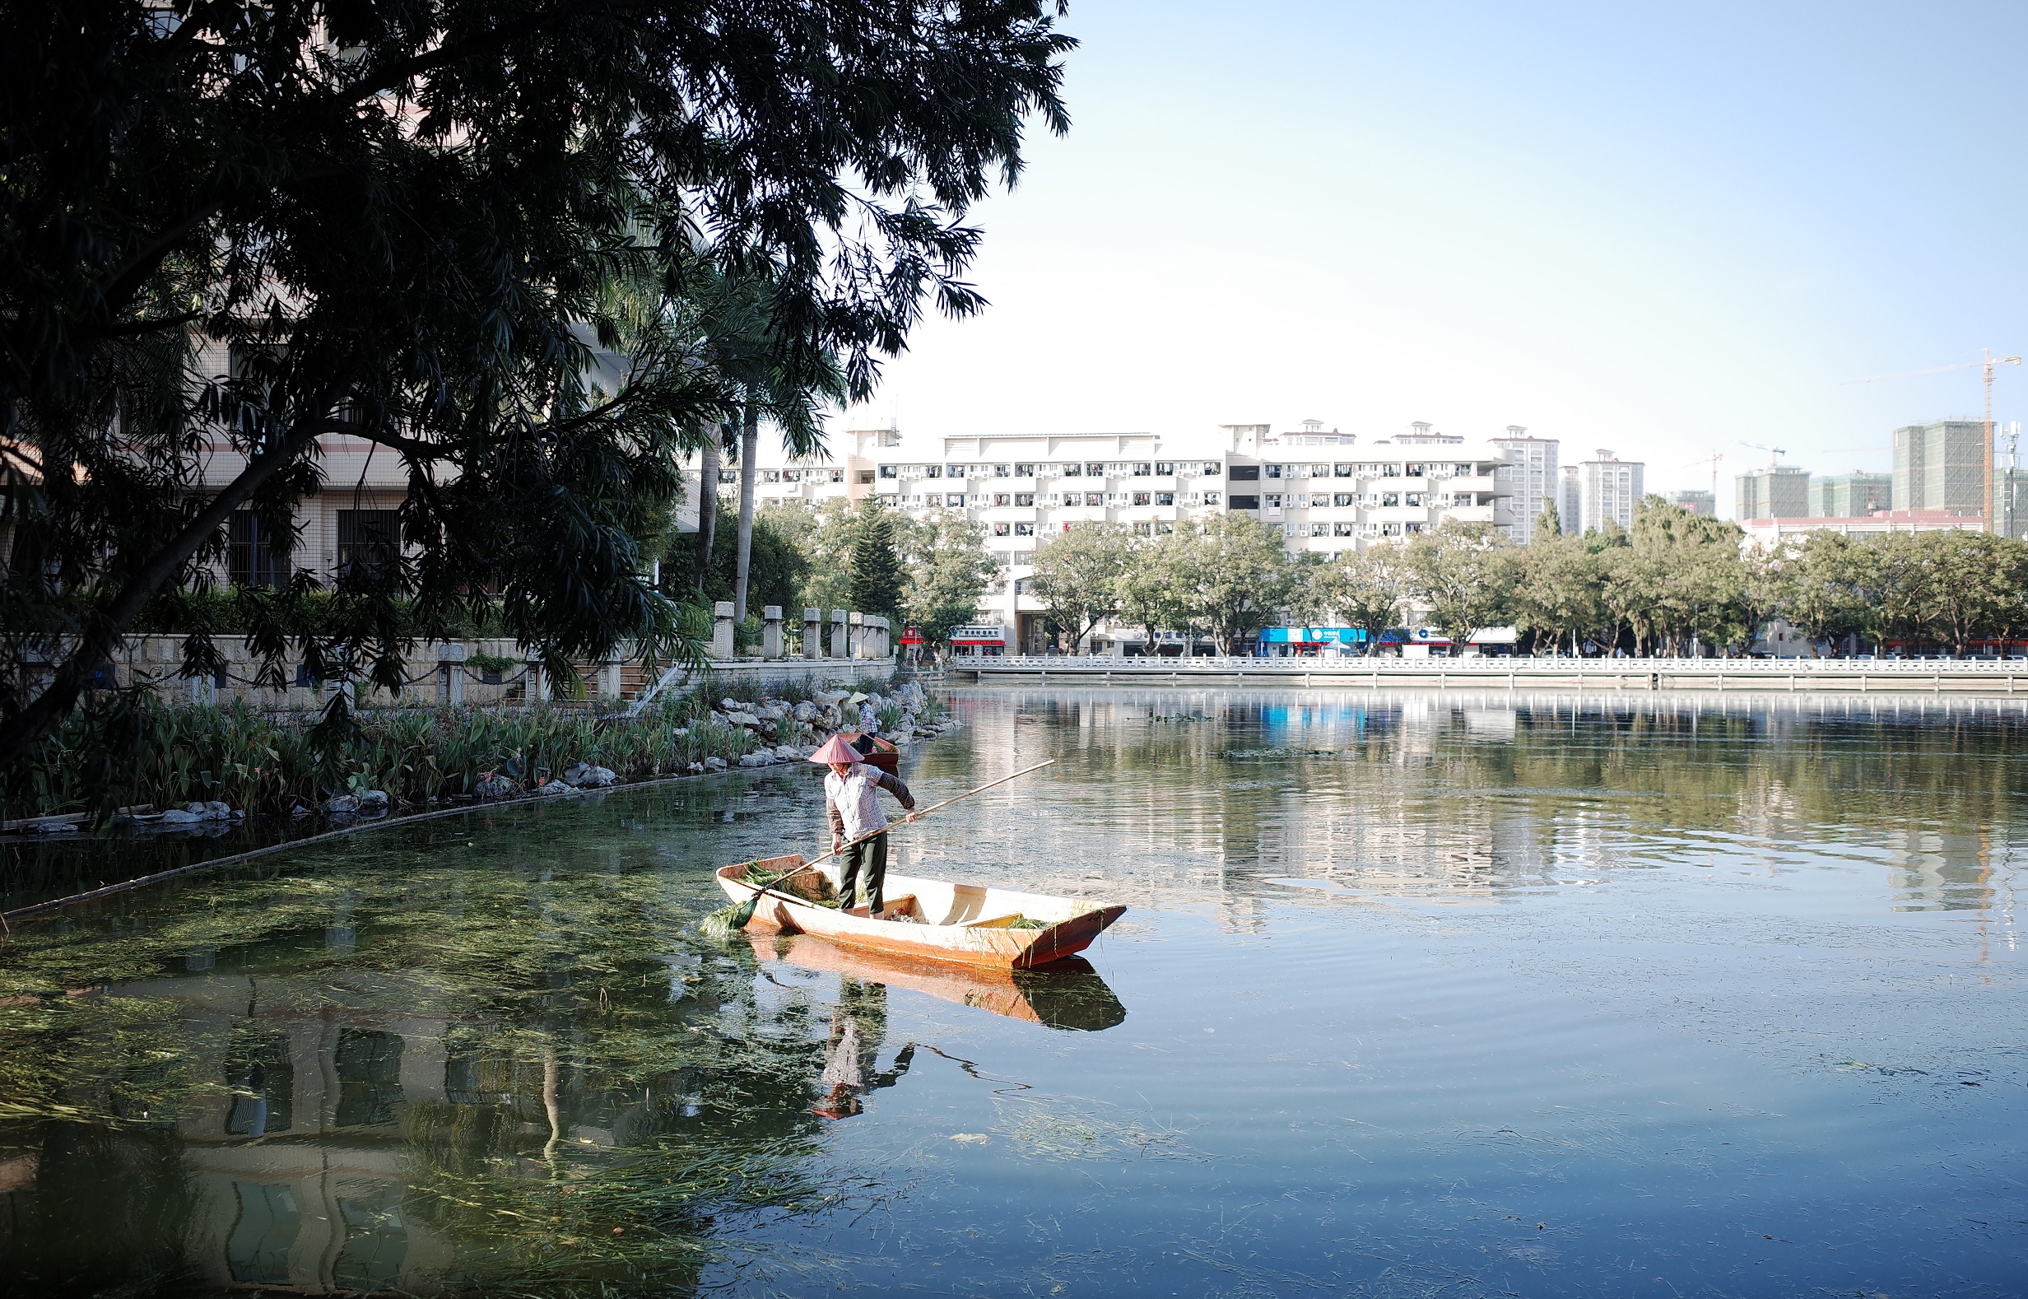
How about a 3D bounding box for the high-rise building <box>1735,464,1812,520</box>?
[{"bbox_3d":[403.500,-43.797,839.000,28.000,102.000,28.000,0,0,0],"label":"high-rise building"}]

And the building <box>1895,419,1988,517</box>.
[{"bbox_3d":[400.000,-44.869,674.000,29.000,101.000,29.000,0,0,0],"label":"building"}]

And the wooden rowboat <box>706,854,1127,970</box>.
[{"bbox_3d":[-0.850,2.153,12.750,3.820,0.520,1.220,0,-1,43],"label":"wooden rowboat"}]

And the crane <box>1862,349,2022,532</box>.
[{"bbox_3d":[392.000,-59.869,674.000,3.500,130.000,73.000,0,0,-36],"label":"crane"}]

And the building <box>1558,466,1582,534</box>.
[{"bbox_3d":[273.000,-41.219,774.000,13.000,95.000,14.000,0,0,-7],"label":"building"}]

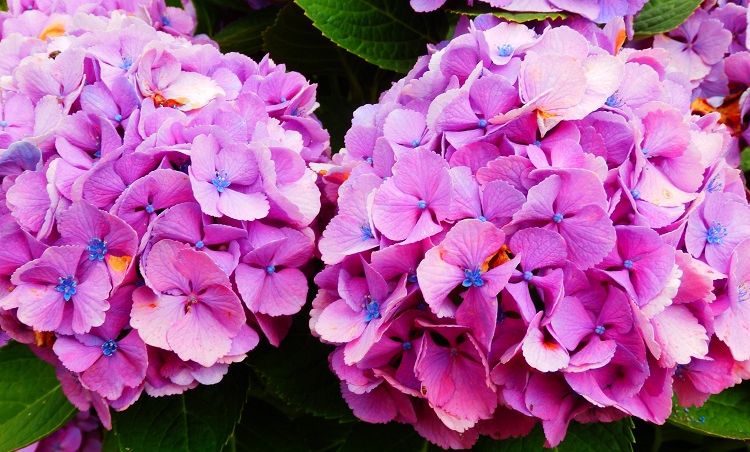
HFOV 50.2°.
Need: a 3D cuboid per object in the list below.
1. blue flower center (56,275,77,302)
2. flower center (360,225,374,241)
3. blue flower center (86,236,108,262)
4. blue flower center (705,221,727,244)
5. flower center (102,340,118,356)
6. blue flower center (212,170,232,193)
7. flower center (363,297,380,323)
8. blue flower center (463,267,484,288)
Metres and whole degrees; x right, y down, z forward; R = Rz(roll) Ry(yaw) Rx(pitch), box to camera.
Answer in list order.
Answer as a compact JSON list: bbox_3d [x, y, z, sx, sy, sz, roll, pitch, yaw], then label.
[{"bbox_3d":[-0.129,0.026,0.335,0.008,0.011,0.007,-10,-14,-21],"label":"blue flower center"},{"bbox_3d":[-0.003,0.003,0.370,0.007,0.007,0.007,11,71,23],"label":"flower center"},{"bbox_3d":[-0.116,0.010,0.335,0.009,0.010,0.007,-10,-4,-21],"label":"blue flower center"},{"bbox_3d":[0.156,0.003,0.365,0.009,0.010,0.007,3,-17,6],"label":"blue flower center"},{"bbox_3d":[-0.111,0.051,0.335,0.007,0.007,0.007,-9,-7,-19],"label":"flower center"},{"bbox_3d":[-0.066,-0.019,0.345,0.009,0.007,0.010,-8,67,-18],"label":"blue flower center"},{"bbox_3d":[-0.002,0.037,0.355,0.008,0.007,0.012,9,67,18],"label":"flower center"},{"bbox_3d":[0.041,0.021,0.330,0.009,0.007,0.008,4,67,8],"label":"blue flower center"}]

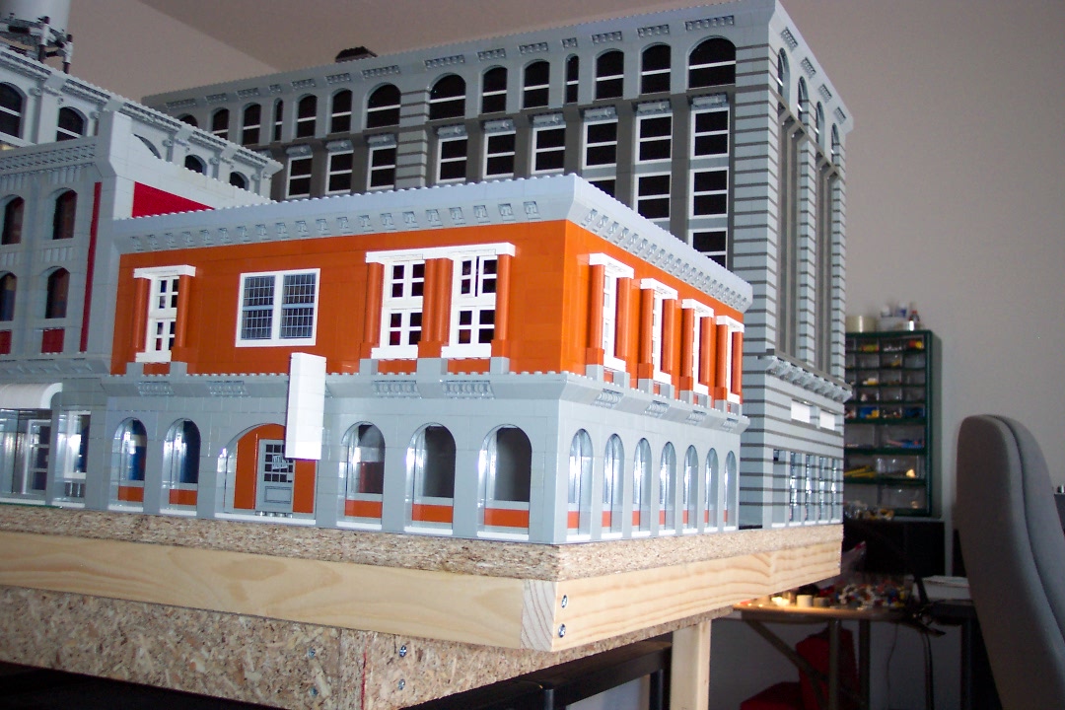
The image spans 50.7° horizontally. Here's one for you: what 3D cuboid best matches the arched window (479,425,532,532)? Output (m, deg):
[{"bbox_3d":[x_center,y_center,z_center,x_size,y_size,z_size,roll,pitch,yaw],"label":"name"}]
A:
[{"bbox_3d":[-0.013,0.070,0.629,0.032,0.062,0.008,-1,-7,27],"label":"arched window"}]

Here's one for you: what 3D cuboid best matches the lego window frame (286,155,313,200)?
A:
[{"bbox_3d":[-0.260,-0.202,1.275,0.040,0.048,0.009,-1,-7,27],"label":"lego window frame"}]

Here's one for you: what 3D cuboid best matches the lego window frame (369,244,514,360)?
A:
[{"bbox_3d":[-0.054,-0.029,0.657,0.096,0.064,0.014,-1,-7,27],"label":"lego window frame"}]

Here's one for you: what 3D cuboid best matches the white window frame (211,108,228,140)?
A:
[{"bbox_3d":[-0.367,-0.266,1.327,0.032,0.050,0.009,-1,-7,26],"label":"white window frame"}]

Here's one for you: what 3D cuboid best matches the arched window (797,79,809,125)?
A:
[{"bbox_3d":[0.271,-0.257,1.138,0.009,0.051,0.048,-1,-7,27],"label":"arched window"}]

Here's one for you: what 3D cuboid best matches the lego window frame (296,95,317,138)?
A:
[{"bbox_3d":[-0.252,-0.266,1.265,0.032,0.051,0.010,-1,-7,27],"label":"lego window frame"}]

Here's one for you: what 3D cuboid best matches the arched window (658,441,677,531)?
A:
[{"bbox_3d":[0.087,0.090,0.767,0.010,0.063,0.032,-1,-7,27],"label":"arched window"}]

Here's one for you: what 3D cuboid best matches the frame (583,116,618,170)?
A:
[{"bbox_3d":[0.069,-0.207,1.109,0.040,0.048,0.009,-1,-7,27],"label":"frame"}]

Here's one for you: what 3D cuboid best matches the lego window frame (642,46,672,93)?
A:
[{"bbox_3d":[0.121,-0.275,1.086,0.032,0.050,0.009,-1,-7,26],"label":"lego window frame"}]

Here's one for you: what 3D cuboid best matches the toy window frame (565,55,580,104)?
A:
[{"bbox_3d":[0.040,-0.271,1.110,0.016,0.052,0.009,-1,-7,27],"label":"toy window frame"}]

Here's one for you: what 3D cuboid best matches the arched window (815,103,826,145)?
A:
[{"bbox_3d":[0.309,-0.250,1.223,0.009,0.048,0.046,-1,-7,27],"label":"arched window"}]

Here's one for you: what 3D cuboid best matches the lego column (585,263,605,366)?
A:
[{"bbox_3d":[0.037,-0.023,0.651,0.008,0.058,0.008,-1,-7,27],"label":"lego column"}]

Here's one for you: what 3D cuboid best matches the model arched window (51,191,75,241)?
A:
[{"bbox_3d":[-0.340,-0.102,0.818,0.031,0.038,0.008,-1,-7,27],"label":"model arched window"}]

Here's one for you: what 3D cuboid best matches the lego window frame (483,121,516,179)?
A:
[{"bbox_3d":[-0.033,-0.213,1.165,0.038,0.058,0.010,-1,-7,27],"label":"lego window frame"}]

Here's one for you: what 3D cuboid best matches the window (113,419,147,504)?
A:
[{"bbox_3d":[-0.267,0.073,0.758,0.032,0.059,0.011,-1,-7,27],"label":"window"}]

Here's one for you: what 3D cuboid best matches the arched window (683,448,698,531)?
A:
[{"bbox_3d":[0.111,0.096,0.810,0.008,0.062,0.032,-1,-7,27],"label":"arched window"}]

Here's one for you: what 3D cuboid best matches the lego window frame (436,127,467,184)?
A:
[{"bbox_3d":[-0.083,-0.213,1.190,0.038,0.058,0.010,-1,-7,27],"label":"lego window frame"}]

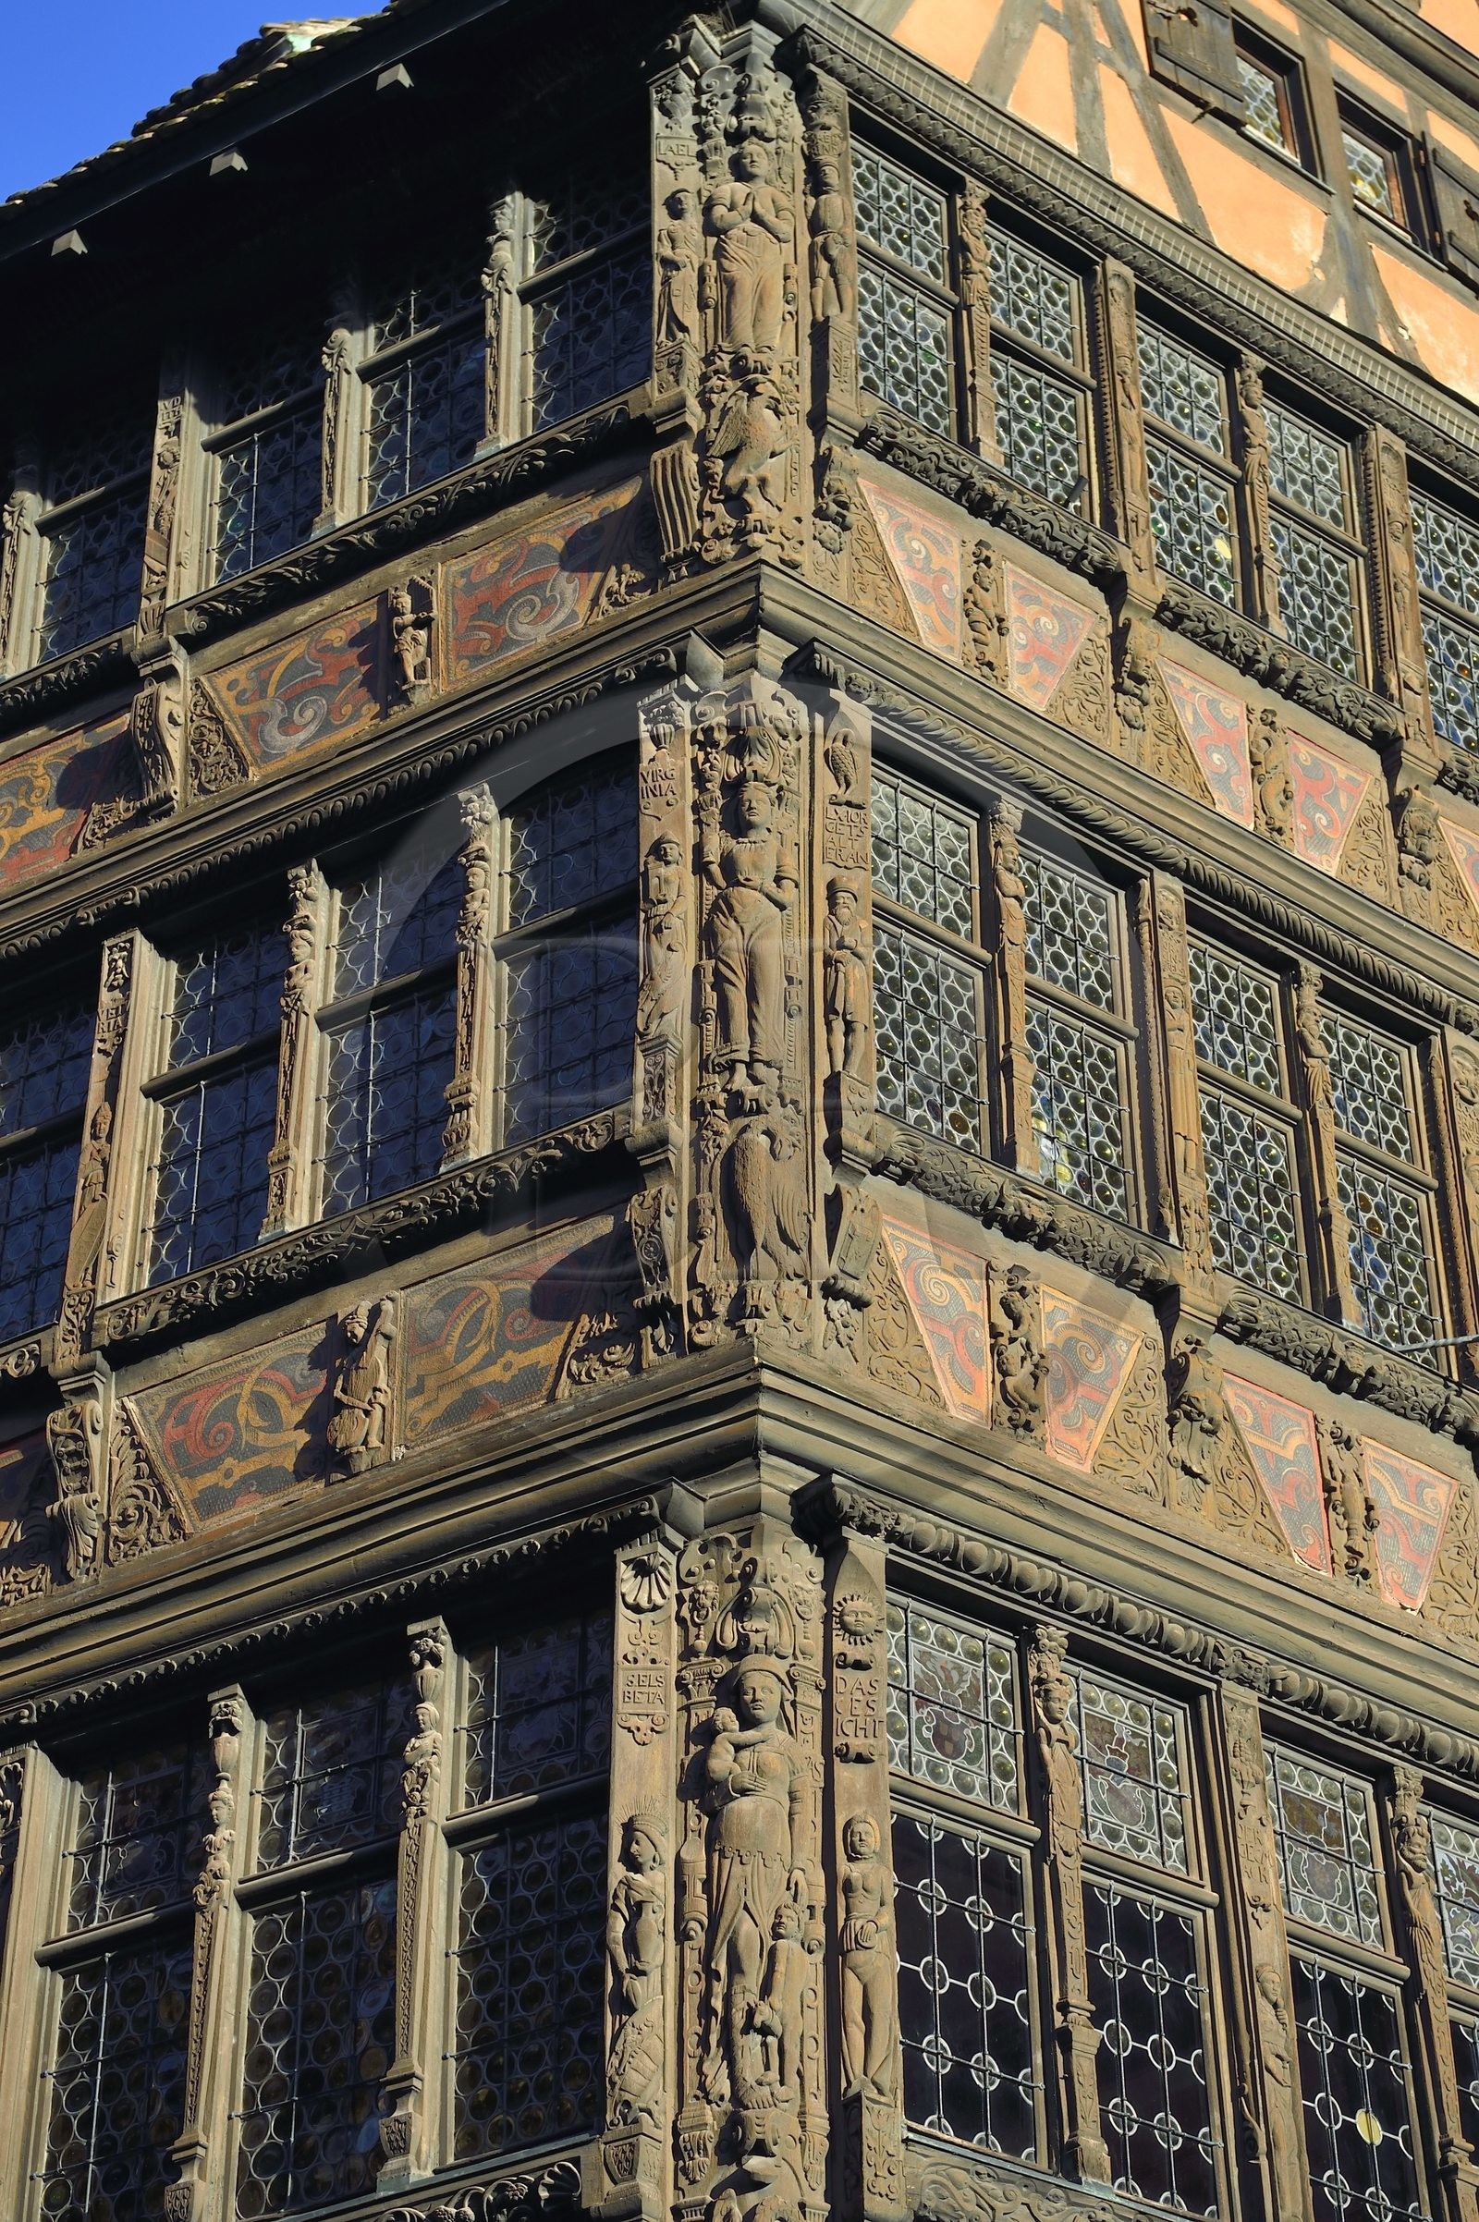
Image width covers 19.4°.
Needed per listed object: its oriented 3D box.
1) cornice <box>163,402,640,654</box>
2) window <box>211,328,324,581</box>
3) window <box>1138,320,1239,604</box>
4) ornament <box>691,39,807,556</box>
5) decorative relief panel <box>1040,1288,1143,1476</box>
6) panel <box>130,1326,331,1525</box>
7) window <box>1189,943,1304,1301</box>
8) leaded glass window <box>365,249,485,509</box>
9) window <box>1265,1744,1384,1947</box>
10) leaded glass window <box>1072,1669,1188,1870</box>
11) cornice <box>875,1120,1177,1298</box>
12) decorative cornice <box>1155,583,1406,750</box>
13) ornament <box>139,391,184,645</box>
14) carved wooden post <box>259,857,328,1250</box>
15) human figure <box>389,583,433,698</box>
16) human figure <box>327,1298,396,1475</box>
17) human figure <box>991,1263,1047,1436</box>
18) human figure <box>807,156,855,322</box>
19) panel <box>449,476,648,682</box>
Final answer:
[{"bbox_3d":[-1.169,-2.017,15.258,1.940,0.180,0.160,-21,-41,26],"label":"cornice"},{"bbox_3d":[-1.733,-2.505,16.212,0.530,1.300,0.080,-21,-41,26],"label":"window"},{"bbox_3d":[1.628,-2.391,15.852,0.500,1.260,0.080,25,-44,-30],"label":"window"},{"bbox_3d":[0.044,-2.823,15.036,0.381,2.678,0.240,1,-37,-3],"label":"ornament"},{"bbox_3d":[1.097,0.871,13.224,0.455,0.622,0.040,25,-44,-30],"label":"decorative relief panel"},{"bbox_3d":[-1.532,0.988,12.937,0.819,0.574,0.050,-21,-41,26],"label":"panel"},{"bbox_3d":[1.615,0.009,14.043,0.500,1.310,0.080,25,-44,-30],"label":"window"},{"bbox_3d":[-1.092,-2.609,15.312,0.589,1.218,0.080,-21,-41,26],"label":"leaded glass window"},{"bbox_3d":[1.739,2.224,13.081,0.560,0.560,0.080,25,-43,-31],"label":"window"},{"bbox_3d":[1.076,1.854,12.123,0.490,0.550,0.080,25,-44,-30],"label":"leaded glass window"},{"bbox_3d":[0.897,0.330,13.342,1.277,0.176,0.175,25,-44,-30],"label":"cornice"},{"bbox_3d":[1.875,-1.559,15.350,1.188,0.238,0.150,25,-43,-31],"label":"decorative cornice"},{"bbox_3d":[-2.134,-2.229,16.142,0.147,1.404,0.120,-21,-41,25],"label":"ornament"},{"bbox_3d":[-1.369,-0.176,13.529,0.130,1.430,0.140,-21,-41,25],"label":"carved wooden post"},{"bbox_3d":[-1.055,-1.559,14.342,0.144,0.525,0.110,-21,-41,26],"label":"human figure"},{"bbox_3d":[-1.088,0.804,12.520,0.210,0.570,0.140,-21,-41,25],"label":"human figure"},{"bbox_3d":[0.841,0.728,13.010,0.190,0.569,0.103,25,-44,-30],"label":"human figure"},{"bbox_3d":[0.293,-2.946,14.709,0.180,0.780,0.120,25,-44,-30],"label":"human figure"},{"bbox_3d":[-0.673,-1.795,14.796,0.840,0.610,0.050,-21,-41,26],"label":"panel"}]

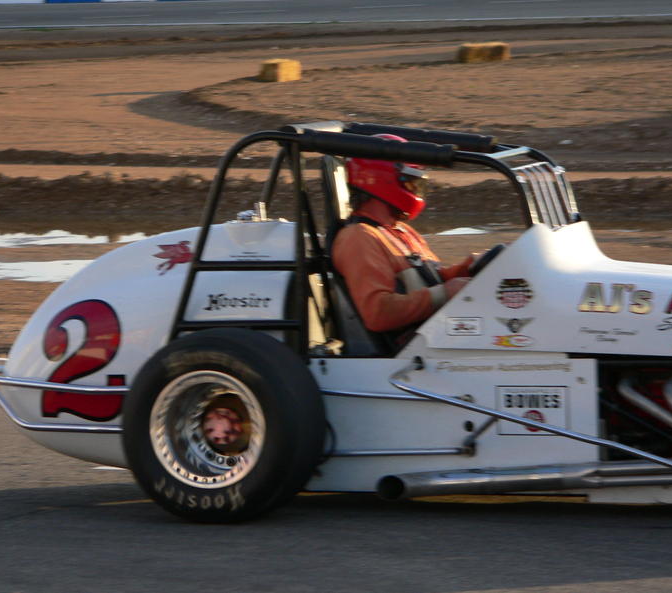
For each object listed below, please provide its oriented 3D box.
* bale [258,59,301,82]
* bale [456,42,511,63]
[{"bbox_3d":[-1.077,-4.336,62.000,0.450,0.370,0.900,2,6,32],"label":"bale"},{"bbox_3d":[3.269,-5.369,71.000,1.000,0.370,0.450,1,6,20],"label":"bale"}]

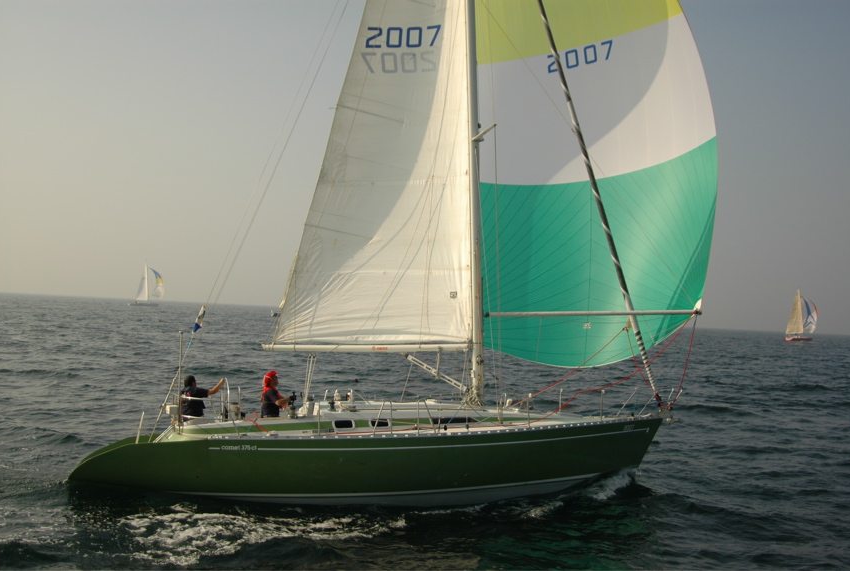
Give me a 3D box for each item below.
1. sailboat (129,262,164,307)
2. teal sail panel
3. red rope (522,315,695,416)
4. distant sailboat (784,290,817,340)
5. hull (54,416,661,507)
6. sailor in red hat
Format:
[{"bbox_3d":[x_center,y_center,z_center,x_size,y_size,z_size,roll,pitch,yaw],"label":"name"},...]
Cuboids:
[{"bbox_3d":[-112.068,-0.402,345.000,13.000,18.000,4.600,4,-2,-20],"label":"sailboat"},{"bbox_3d":[3.550,-0.686,19.000,5.700,4.900,2.000,2,-2,22],"label":"teal sail panel"},{"bbox_3d":[3.673,1.613,17.100,3.600,2.050,1.200,3,-2,-12],"label":"red rope"},{"bbox_3d":[122.901,9.552,280.000,12.500,17.000,4.400,4,-2,-31],"label":"distant sailboat"},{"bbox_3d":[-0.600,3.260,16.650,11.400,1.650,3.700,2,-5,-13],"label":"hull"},{"bbox_3d":[-2.751,2.330,15.700,0.550,1.600,0.520,3,-2,-8],"label":"sailor in red hat"}]

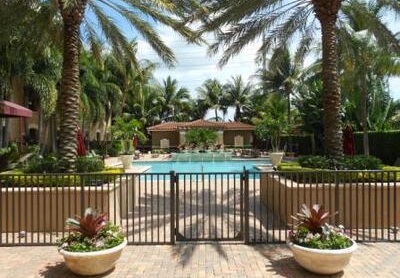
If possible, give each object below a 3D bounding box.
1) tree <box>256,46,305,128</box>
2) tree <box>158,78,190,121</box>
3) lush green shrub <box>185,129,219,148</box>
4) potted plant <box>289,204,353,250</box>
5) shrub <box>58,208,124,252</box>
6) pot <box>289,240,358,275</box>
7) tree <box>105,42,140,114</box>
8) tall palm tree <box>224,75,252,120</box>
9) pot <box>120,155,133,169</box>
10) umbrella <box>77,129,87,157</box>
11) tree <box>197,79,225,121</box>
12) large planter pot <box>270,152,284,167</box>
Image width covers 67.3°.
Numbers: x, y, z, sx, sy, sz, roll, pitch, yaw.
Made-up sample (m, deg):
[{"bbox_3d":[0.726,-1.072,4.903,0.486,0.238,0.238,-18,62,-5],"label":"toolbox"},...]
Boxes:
[{"bbox_3d":[9.100,-4.400,34.000,5.400,12.200,5.400,0,0,0],"label":"tree"},{"bbox_3d":[-3.900,-3.700,46.000,4.900,11.000,4.900,0,0,0],"label":"tree"},{"bbox_3d":[0.180,0.150,36.000,4.000,2.900,3.800,0,0,0],"label":"lush green shrub"},{"bbox_3d":[1.630,1.170,4.070,0.870,0.570,0.820,0,-1,0],"label":"potted plant"},{"bbox_3d":[-1.450,1.180,4.060,0.810,0.530,0.800,0,0,0],"label":"shrub"},{"bbox_3d":[1.630,1.570,4.060,0.875,0.370,0.875,0,0,0],"label":"pot"},{"bbox_3d":[-7.200,-3.600,28.000,3.800,10.800,3.800,0,0,0],"label":"tree"},{"bbox_3d":[6.400,-4.200,50.000,5.000,12.700,5.000,0,-1,0],"label":"tall palm tree"},{"bbox_3d":[-4.750,1.500,19.500,0.840,0.900,0.840,0,-1,0],"label":"pot"},{"bbox_3d":[-5.750,0.680,14.400,0.620,2.450,0.620,0,-1,0],"label":"umbrella"},{"bbox_3d":[1.660,-3.900,50.000,4.900,12.100,4.900,0,-1,0],"label":"tree"},{"bbox_3d":[4.530,1.300,17.500,0.790,0.890,0.790,0,0,0],"label":"large planter pot"}]

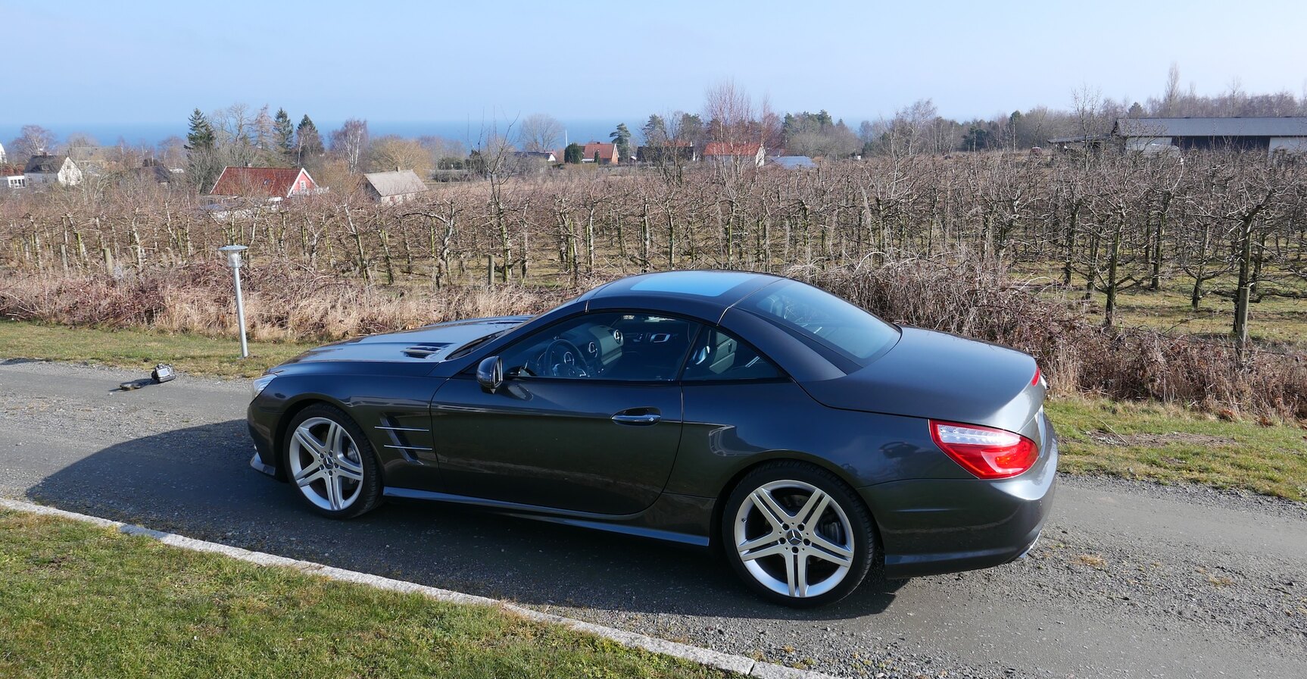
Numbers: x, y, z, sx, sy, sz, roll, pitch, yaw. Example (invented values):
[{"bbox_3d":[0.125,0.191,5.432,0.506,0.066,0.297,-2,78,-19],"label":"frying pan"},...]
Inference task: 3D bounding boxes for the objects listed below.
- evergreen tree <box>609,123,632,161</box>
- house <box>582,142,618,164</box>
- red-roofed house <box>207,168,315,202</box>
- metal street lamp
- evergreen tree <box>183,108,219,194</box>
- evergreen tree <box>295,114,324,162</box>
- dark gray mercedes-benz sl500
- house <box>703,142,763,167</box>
[{"bbox_3d":[-9.467,-55.933,248.610,6.408,11.657,6.408,-1,14,-2],"label":"evergreen tree"},{"bbox_3d":[-14.357,-49.753,235.432,8.600,6.100,7.500,2,15,10],"label":"house"},{"bbox_3d":[-59.101,-23.019,133.171,15.082,6.204,7.200,5,15,21],"label":"red-roofed house"},{"bbox_3d":[-4.111,-0.370,8.648,0.290,1.115,0.290,-6,16,-24],"label":"metal street lamp"},{"bbox_3d":[-70.223,-28.821,135.141,5.383,13.793,5.383,-8,16,-27],"label":"evergreen tree"},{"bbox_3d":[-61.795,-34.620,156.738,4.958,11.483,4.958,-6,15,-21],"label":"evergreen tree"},{"bbox_3d":[-0.194,0.267,4.993,4.610,1.315,1.930,4,13,22],"label":"dark gray mercedes-benz sl500"},{"bbox_3d":[21.965,-49.522,234.603,15.000,6.200,7.200,7,16,26],"label":"house"}]

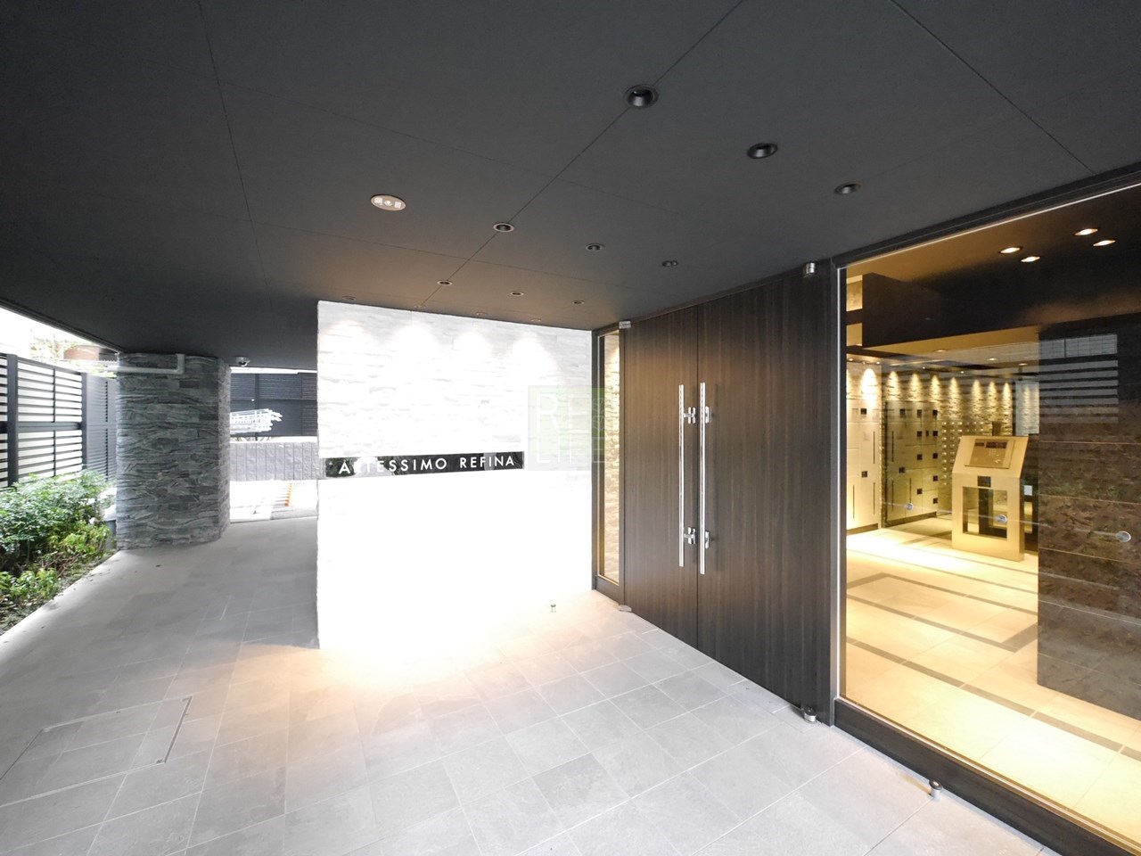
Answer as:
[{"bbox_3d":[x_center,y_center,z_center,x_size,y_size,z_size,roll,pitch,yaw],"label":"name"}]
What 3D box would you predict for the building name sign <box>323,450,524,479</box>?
[{"bbox_3d":[-1.034,0.275,3.492,1.479,0.146,0.040,0,0,-30],"label":"building name sign"}]

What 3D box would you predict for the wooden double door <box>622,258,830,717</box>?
[{"bbox_3d":[0.843,0.321,3.038,0.120,2.317,1.727,0,0,-30],"label":"wooden double door"}]

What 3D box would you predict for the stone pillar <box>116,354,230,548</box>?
[{"bbox_3d":[-5.305,0.272,6.266,1.009,2.388,0.960,0,0,-30],"label":"stone pillar"}]

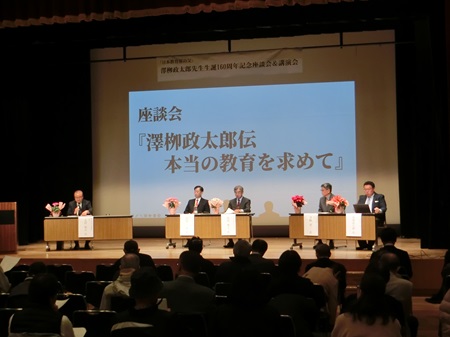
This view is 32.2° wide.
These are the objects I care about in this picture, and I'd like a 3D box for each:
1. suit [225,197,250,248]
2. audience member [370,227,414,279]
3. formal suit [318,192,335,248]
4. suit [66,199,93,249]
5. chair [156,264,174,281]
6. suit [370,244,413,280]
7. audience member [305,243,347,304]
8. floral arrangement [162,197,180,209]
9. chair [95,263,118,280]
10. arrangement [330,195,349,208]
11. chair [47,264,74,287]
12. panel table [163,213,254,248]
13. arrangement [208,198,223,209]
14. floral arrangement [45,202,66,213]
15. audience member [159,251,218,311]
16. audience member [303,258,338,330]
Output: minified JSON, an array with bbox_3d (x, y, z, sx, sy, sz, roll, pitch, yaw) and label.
[{"bbox_3d":[0.240,1.077,16.035,0.500,0.960,0.700,-2,-1,15],"label":"suit"},{"bbox_3d":[2.061,1.422,9.650,0.520,1.350,0.750,-1,-1,11],"label":"audience member"},{"bbox_3d":[2.028,1.033,15.705,0.500,0.960,0.700,-2,-2,30],"label":"formal suit"},{"bbox_3d":[-3.073,1.150,16.636,0.530,1.020,0.660,-1,-1,-5],"label":"suit"},{"bbox_3d":[-0.939,1.850,11.905,0.450,0.790,0.500,-1,-1,11],"label":"chair"},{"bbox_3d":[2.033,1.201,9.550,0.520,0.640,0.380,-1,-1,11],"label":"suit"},{"bbox_3d":[1.230,1.507,9.400,0.510,1.210,0.750,-1,-1,11],"label":"audience member"},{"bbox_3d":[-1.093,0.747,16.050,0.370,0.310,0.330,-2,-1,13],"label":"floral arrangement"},{"bbox_3d":[-1.419,1.697,10.357,0.430,0.810,0.500,-1,-1,14],"label":"chair"},{"bbox_3d":[2.177,0.666,14.950,0.410,0.310,0.360,-2,-1,25],"label":"arrangement"},{"bbox_3d":[-2.358,1.833,11.600,0.440,0.800,0.500,-2,-1,13],"label":"chair"},{"bbox_3d":[-0.331,1.279,15.950,1.800,0.700,0.480,-2,-1,15],"label":"panel table"},{"bbox_3d":[-0.177,0.782,16.191,0.290,0.330,0.270,-1,-1,12],"label":"arrangement"},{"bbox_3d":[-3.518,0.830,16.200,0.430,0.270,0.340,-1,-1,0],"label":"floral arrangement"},{"bbox_3d":[-0.269,1.359,6.465,0.520,1.250,0.750,-1,-1,14],"label":"audience member"},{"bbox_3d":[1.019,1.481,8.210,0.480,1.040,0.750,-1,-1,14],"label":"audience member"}]

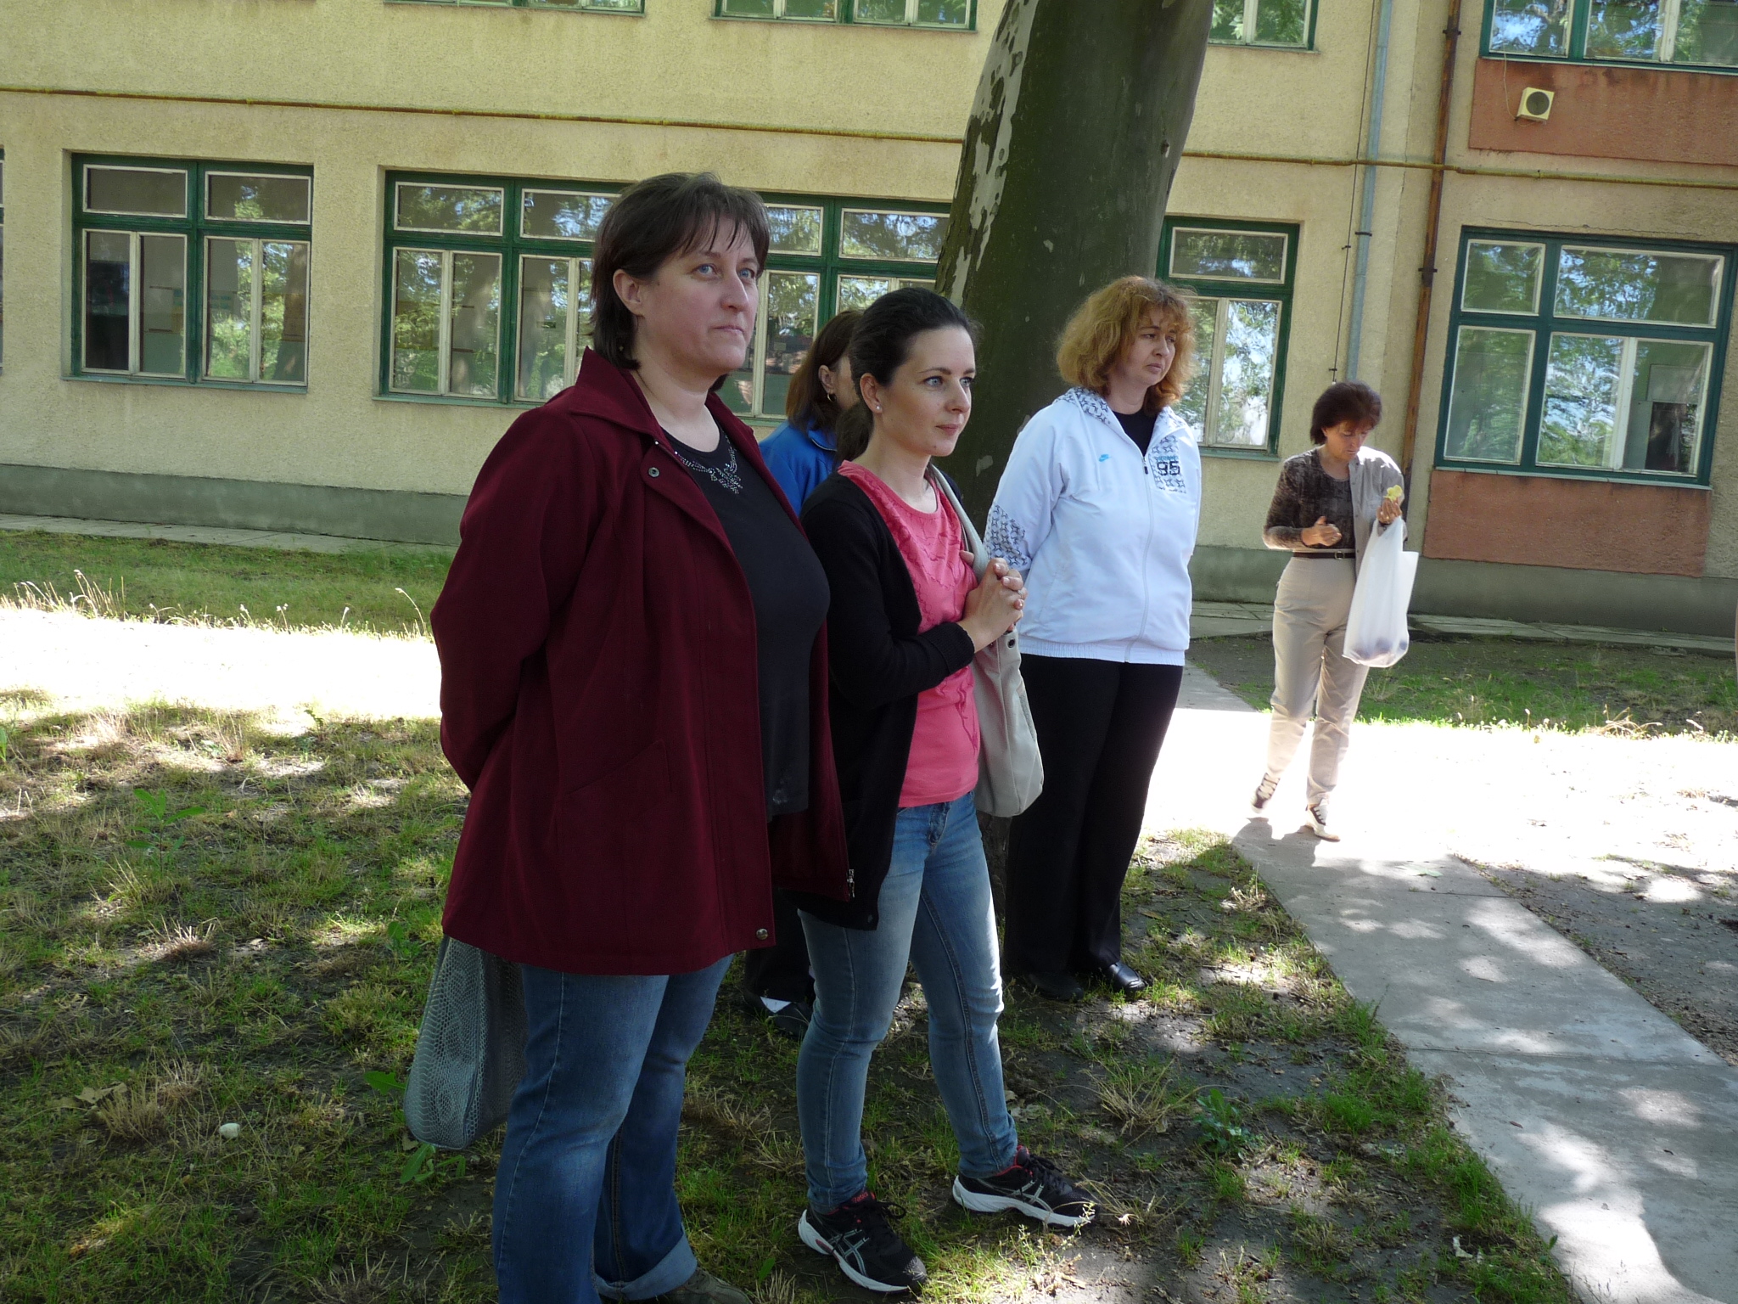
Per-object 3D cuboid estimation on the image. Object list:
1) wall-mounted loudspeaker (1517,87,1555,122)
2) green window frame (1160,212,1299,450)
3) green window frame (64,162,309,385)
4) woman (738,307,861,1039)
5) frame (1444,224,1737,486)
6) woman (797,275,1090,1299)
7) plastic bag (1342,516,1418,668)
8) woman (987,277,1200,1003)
[{"bbox_3d":[5.939,-4.865,12.971,0.239,0.237,0.120,12,7,2],"label":"wall-mounted loudspeaker"},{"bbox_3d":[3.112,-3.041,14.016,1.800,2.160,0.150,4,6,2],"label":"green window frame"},{"bbox_3d":[-6.643,-3.724,14.353,2.388,2.146,0.150,4,6,2],"label":"green window frame"},{"bbox_3d":[-0.134,0.046,3.338,0.360,1.640,0.480,9,8,38],"label":"woman"},{"bbox_3d":[6.798,-2.801,13.857,2.568,2.256,0.150,4,6,2],"label":"frame"},{"bbox_3d":[0.164,0.221,2.429,0.450,1.620,0.480,8,8,35],"label":"woman"},{"bbox_3d":[1.861,-0.210,5.300,0.245,0.540,0.150,5,6,10],"label":"plastic bag"},{"bbox_3d":[0.545,-0.028,3.469,0.500,1.700,0.360,-1,8,-36],"label":"woman"}]

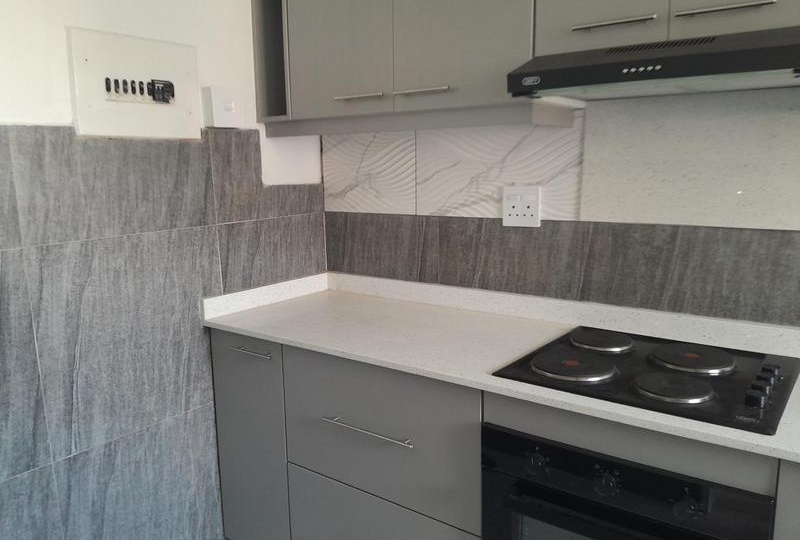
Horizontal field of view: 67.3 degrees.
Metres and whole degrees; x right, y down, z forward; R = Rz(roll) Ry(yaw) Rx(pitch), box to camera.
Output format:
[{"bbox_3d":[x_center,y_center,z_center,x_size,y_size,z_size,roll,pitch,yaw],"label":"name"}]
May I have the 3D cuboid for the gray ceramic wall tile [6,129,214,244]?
[{"bbox_3d":[-0.803,-0.261,1.769,0.010,0.314,0.598,6,12,36],"label":"gray ceramic wall tile"}]

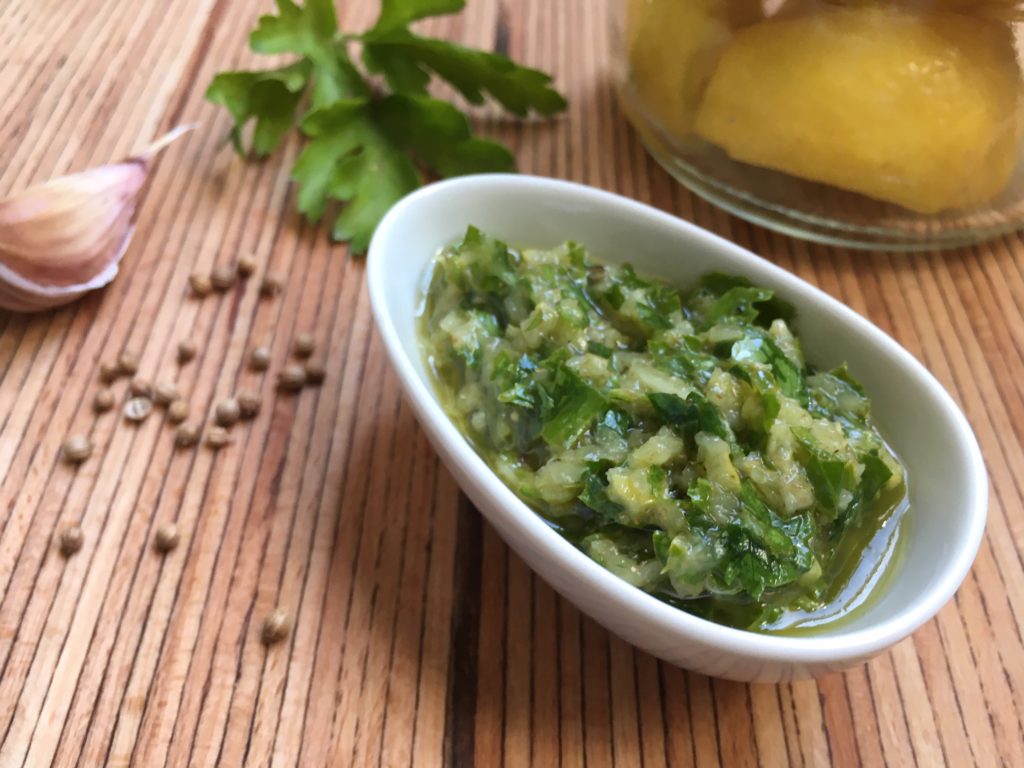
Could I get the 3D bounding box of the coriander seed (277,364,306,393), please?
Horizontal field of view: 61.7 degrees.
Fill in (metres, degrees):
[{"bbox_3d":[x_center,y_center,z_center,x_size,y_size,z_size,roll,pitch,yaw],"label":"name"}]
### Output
[{"bbox_3d":[-0.038,-0.001,0.149,0.004,0.004,0.004,1,53,1],"label":"coriander seed"}]

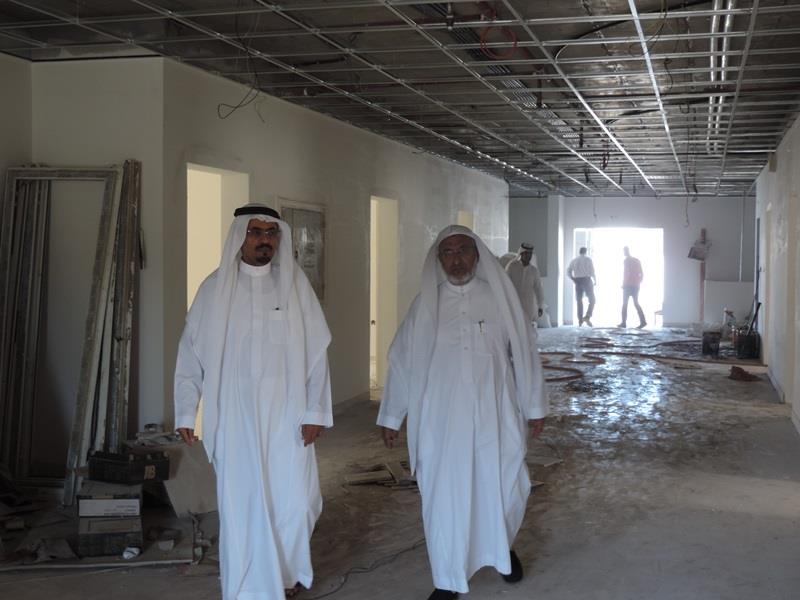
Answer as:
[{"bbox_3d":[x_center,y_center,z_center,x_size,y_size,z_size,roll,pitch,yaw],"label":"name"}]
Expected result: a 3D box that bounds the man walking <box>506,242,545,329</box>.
[{"bbox_3d":[1.626,0.092,14.300,0.540,1.700,0.450,1,2,12],"label":"man walking"}]

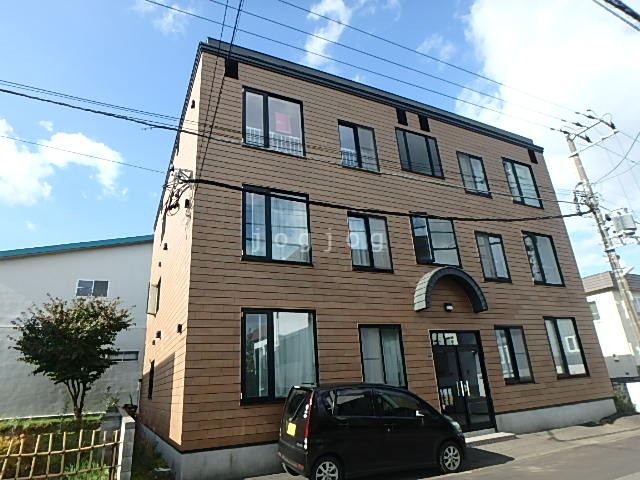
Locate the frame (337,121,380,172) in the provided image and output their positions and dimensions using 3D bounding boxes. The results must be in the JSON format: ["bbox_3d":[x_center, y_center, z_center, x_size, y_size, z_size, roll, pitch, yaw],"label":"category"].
[{"bbox_3d":[1.128,-2.677,11.206,1.234,1.552,0.110,6,-22,-25],"label":"frame"}]

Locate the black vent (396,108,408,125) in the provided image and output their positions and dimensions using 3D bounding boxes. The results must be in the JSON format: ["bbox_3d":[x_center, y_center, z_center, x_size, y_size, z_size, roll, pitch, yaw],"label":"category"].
[{"bbox_3d":[2.634,-3.929,12.436,0.375,0.555,0.100,7,-23,-26],"label":"black vent"}]

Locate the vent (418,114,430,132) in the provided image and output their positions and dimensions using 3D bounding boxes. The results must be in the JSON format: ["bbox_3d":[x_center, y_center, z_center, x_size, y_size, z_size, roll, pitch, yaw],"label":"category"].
[{"bbox_3d":[3.470,-3.838,12.812,0.379,0.557,0.100,6,-22,-25],"label":"vent"}]

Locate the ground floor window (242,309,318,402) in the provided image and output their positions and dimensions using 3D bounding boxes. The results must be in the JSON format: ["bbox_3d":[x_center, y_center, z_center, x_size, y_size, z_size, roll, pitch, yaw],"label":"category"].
[{"bbox_3d":[-0.812,2.420,8.227,1.732,1.888,0.110,6,-22,-25],"label":"ground floor window"}]

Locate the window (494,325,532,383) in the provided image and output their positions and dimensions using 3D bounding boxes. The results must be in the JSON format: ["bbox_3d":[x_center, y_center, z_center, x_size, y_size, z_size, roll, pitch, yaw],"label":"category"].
[{"bbox_3d":[5.593,3.296,11.154,1.206,1.598,0.110,6,-22,-25],"label":"window"}]

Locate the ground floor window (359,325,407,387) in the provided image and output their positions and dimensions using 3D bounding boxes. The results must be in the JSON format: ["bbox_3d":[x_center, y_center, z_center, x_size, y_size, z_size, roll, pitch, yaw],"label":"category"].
[{"bbox_3d":[1.518,2.827,9.257,1.219,1.572,0.110,6,-22,-25],"label":"ground floor window"}]

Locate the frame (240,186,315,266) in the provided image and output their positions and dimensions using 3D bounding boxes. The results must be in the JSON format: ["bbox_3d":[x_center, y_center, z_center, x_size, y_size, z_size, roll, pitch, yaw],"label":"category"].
[{"bbox_3d":[-0.990,-0.336,9.074,1.698,1.862,0.100,7,-23,-26],"label":"frame"}]

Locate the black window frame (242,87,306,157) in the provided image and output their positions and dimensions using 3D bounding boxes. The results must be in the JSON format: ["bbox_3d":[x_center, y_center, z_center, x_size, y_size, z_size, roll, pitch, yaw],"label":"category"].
[{"bbox_3d":[-1.188,-3.079,10.181,1.711,1.807,0.110,6,-22,-25],"label":"black window frame"}]

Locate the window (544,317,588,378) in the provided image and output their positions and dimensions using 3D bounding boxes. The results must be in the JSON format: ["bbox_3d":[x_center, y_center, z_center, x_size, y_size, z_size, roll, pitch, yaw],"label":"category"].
[{"bbox_3d":[7.771,3.376,12.234,1.606,1.840,0.110,6,-22,-25],"label":"window"}]

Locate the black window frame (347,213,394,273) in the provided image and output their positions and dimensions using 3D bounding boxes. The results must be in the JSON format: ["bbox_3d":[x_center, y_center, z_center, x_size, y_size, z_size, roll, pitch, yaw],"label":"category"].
[{"bbox_3d":[1.317,0.069,10.130,1.247,1.584,0.100,7,-23,-26],"label":"black window frame"}]

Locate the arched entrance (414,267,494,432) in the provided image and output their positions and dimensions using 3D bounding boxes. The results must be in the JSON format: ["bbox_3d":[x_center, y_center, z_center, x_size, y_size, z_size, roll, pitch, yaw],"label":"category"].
[{"bbox_3d":[3.587,2.791,10.119,2.238,4.186,0.480,6,-22,-25],"label":"arched entrance"}]

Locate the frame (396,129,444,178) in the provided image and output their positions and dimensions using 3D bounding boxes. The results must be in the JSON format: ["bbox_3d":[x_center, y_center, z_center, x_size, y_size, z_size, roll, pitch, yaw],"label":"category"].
[{"bbox_3d":[3.157,-2.729,12.261,1.652,1.508,0.110,6,-22,-25],"label":"frame"}]

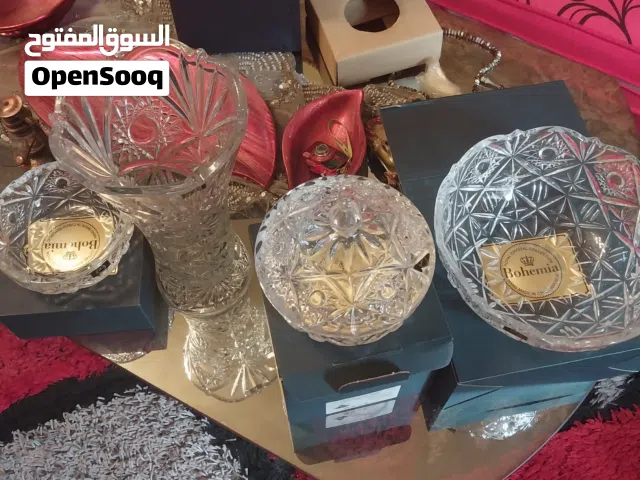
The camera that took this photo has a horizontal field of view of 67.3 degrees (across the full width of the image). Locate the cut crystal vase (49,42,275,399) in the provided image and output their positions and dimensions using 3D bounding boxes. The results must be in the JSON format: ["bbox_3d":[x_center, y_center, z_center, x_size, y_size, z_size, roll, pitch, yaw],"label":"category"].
[{"bbox_3d":[-0.144,-0.034,0.522,0.171,0.274,0.171,0,57,-1],"label":"cut crystal vase"}]

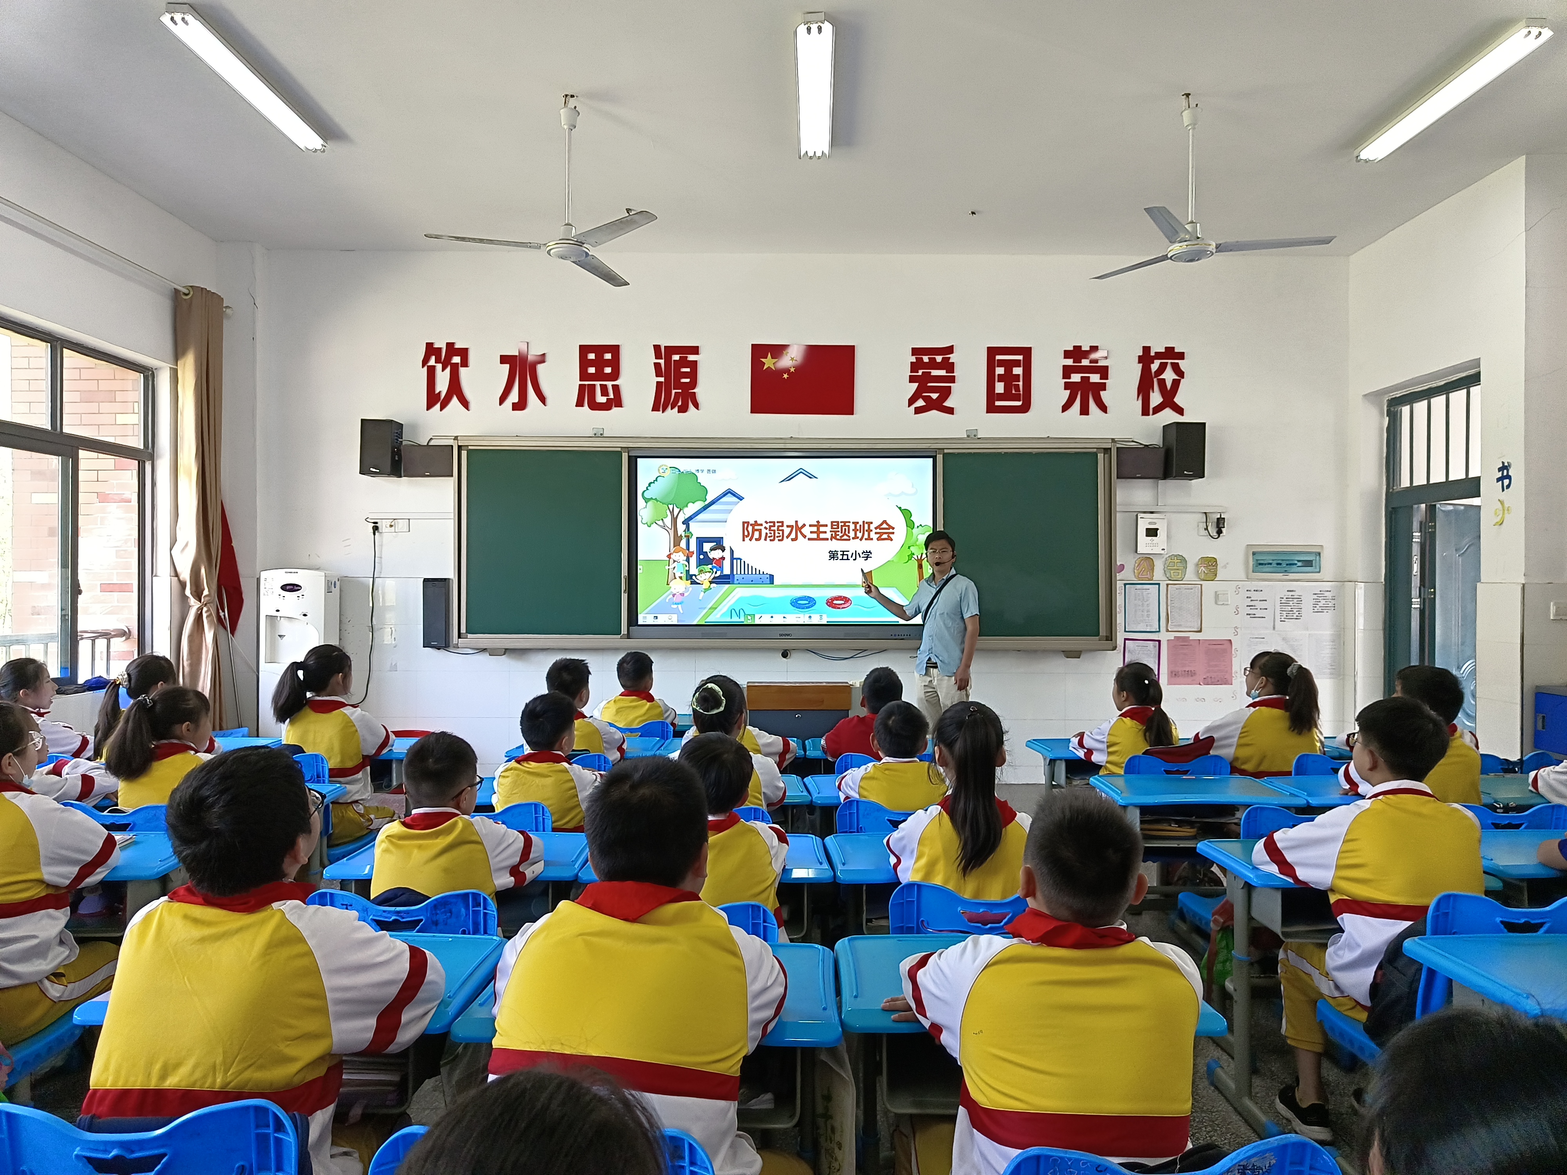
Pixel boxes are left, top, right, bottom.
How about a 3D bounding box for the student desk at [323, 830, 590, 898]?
[{"bbox_3d":[-0.790,1.016,2.660,0.610,0.690,0.400,0,0,0],"label":"student desk"}]

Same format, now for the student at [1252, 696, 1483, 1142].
[{"bbox_3d":[1.290,0.778,2.370,0.410,1.084,0.620,0,0,-13],"label":"student"}]

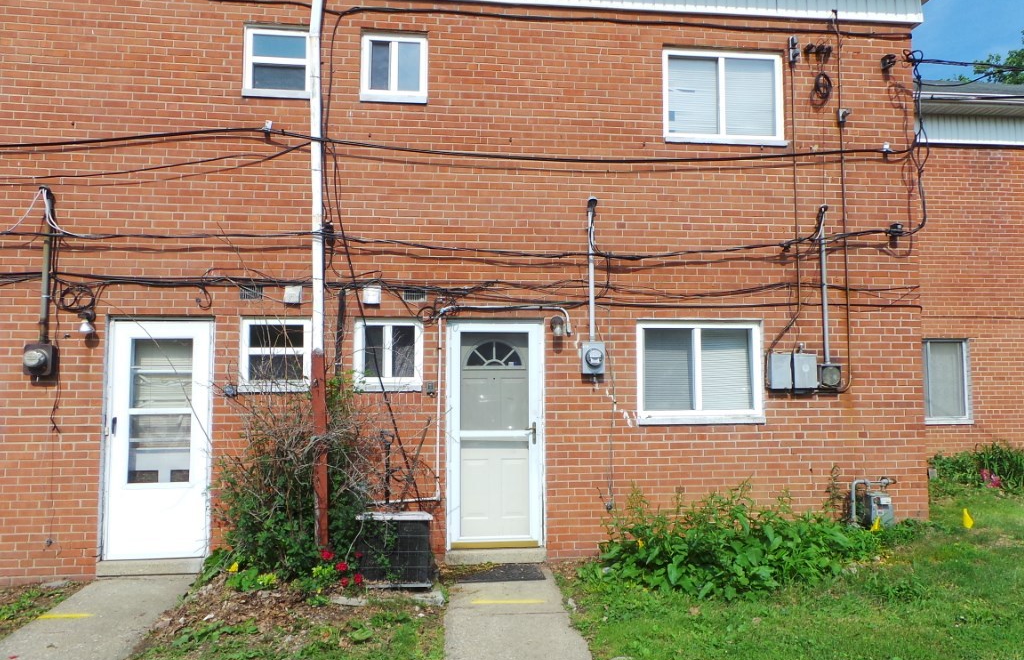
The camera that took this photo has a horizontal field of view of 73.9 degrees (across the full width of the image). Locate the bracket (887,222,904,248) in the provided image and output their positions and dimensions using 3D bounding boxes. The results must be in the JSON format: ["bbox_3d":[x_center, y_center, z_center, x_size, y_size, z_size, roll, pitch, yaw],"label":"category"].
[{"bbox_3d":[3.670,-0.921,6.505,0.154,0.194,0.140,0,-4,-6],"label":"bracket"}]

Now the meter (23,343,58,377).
[{"bbox_3d":[-3.900,0.239,5.568,0.187,0.275,0.180,0,-4,-6],"label":"meter"}]

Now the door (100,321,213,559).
[{"bbox_3d":[-2.958,0.915,5.686,0.867,1.992,0.100,0,-3,-6],"label":"door"}]

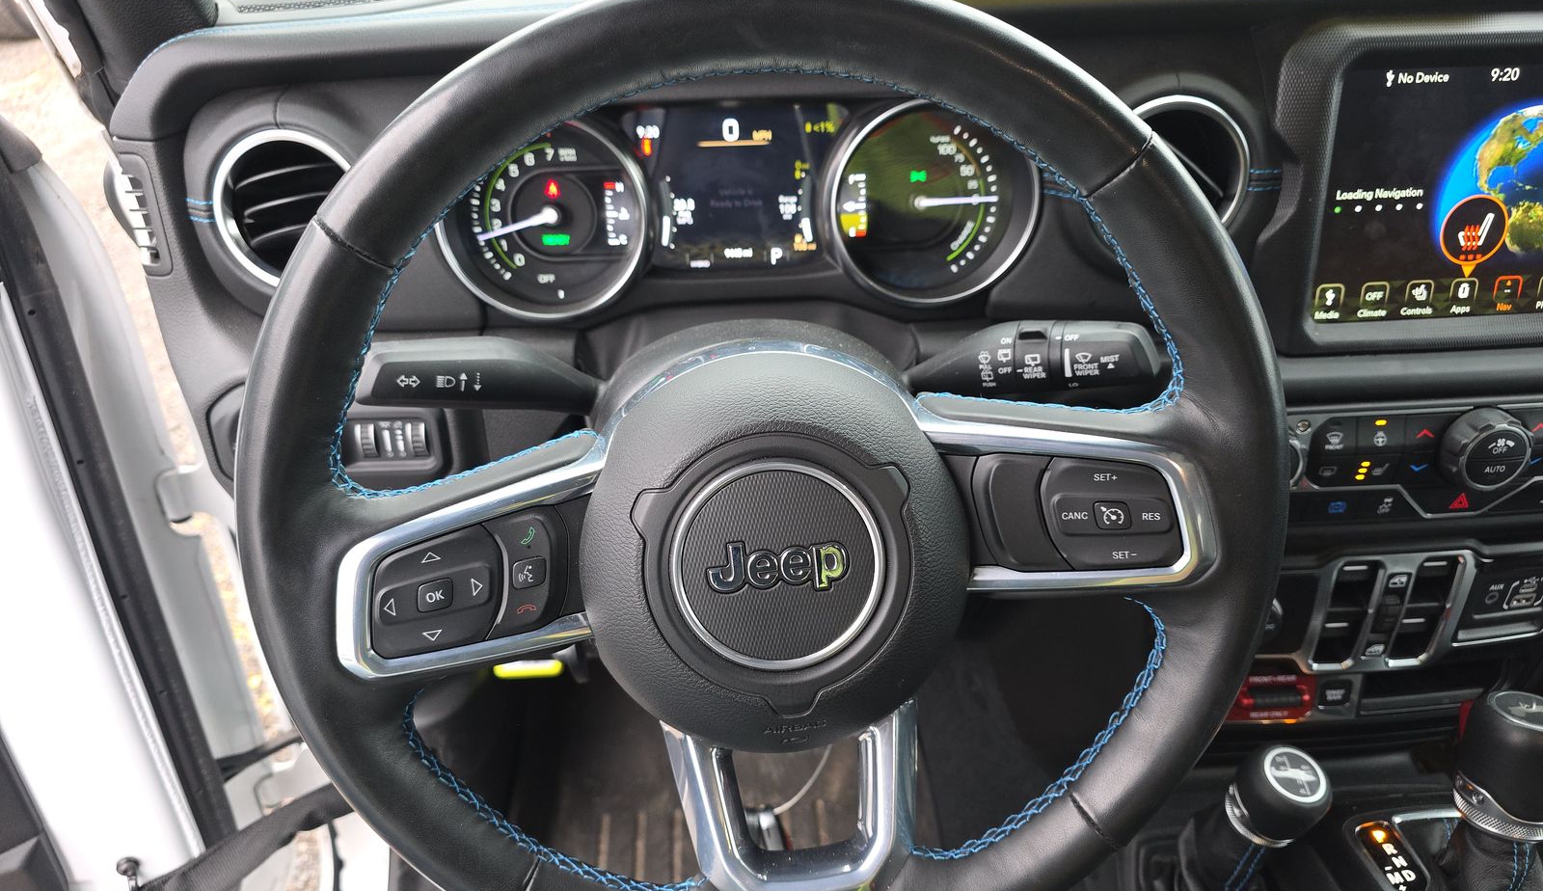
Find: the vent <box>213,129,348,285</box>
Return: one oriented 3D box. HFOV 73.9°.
[{"bbox_3d":[-0.252,-0.123,0.544,0.086,0.086,0.018,1,20,3],"label":"vent"}]

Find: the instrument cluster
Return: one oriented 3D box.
[{"bbox_3d":[-0.017,-0.136,0.579,0.332,0.120,0.050,-3,25,-2],"label":"instrument cluster"}]

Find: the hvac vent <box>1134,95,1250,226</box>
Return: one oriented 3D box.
[{"bbox_3d":[0.225,-0.155,0.586,0.090,0.090,0.045,-3,13,-3],"label":"hvac vent"}]

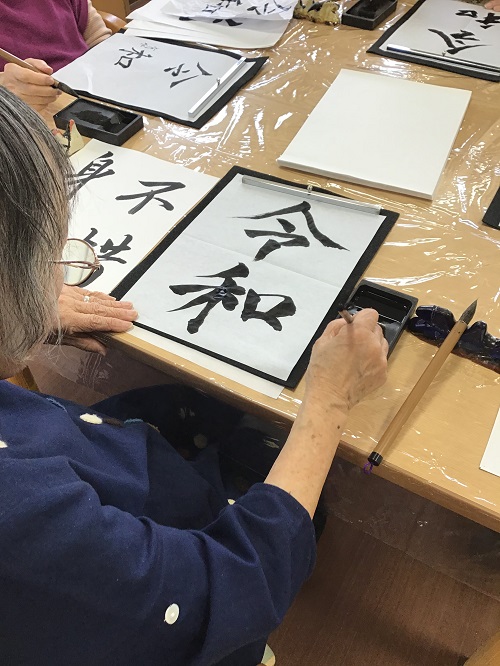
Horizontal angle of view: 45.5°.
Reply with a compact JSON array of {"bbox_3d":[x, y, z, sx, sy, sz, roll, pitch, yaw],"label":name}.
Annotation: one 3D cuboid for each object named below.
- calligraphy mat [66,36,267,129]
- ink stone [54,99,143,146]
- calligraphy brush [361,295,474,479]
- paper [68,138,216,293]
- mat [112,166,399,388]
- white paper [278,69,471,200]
[{"bbox_3d":[-0.185,-0.517,1.170,0.362,0.014,0.275,24,53,21],"label":"calligraphy mat"},{"bbox_3d":[-0.261,-0.367,1.037,0.138,0.019,0.073,21,52,19],"label":"ink stone"},{"bbox_3d":[0.193,0.049,0.648,0.015,0.015,0.268,28,59,23],"label":"calligraphy brush"},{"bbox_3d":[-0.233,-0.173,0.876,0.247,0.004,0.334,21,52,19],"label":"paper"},{"bbox_3d":[0.011,-0.099,0.802,0.243,0.004,0.334,21,52,19],"label":"mat"},{"bbox_3d":[0.222,-0.350,1.014,0.243,0.012,0.334,17,51,16],"label":"white paper"}]

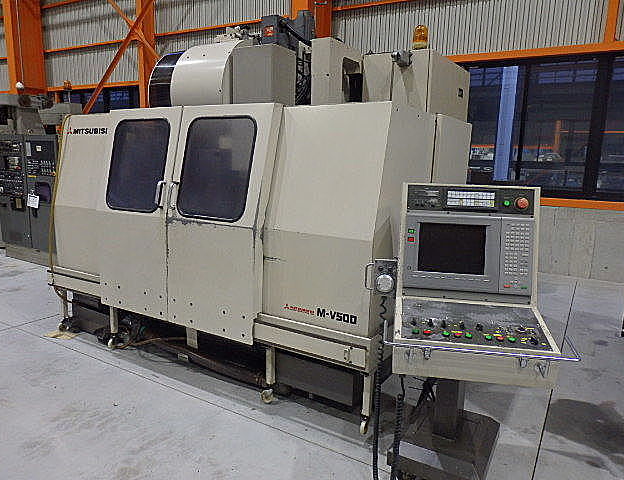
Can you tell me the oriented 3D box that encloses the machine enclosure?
[{"bbox_3d":[-0.429,-0.275,3.638,2.738,1.311,1.852,7,12,30],"label":"machine enclosure"}]

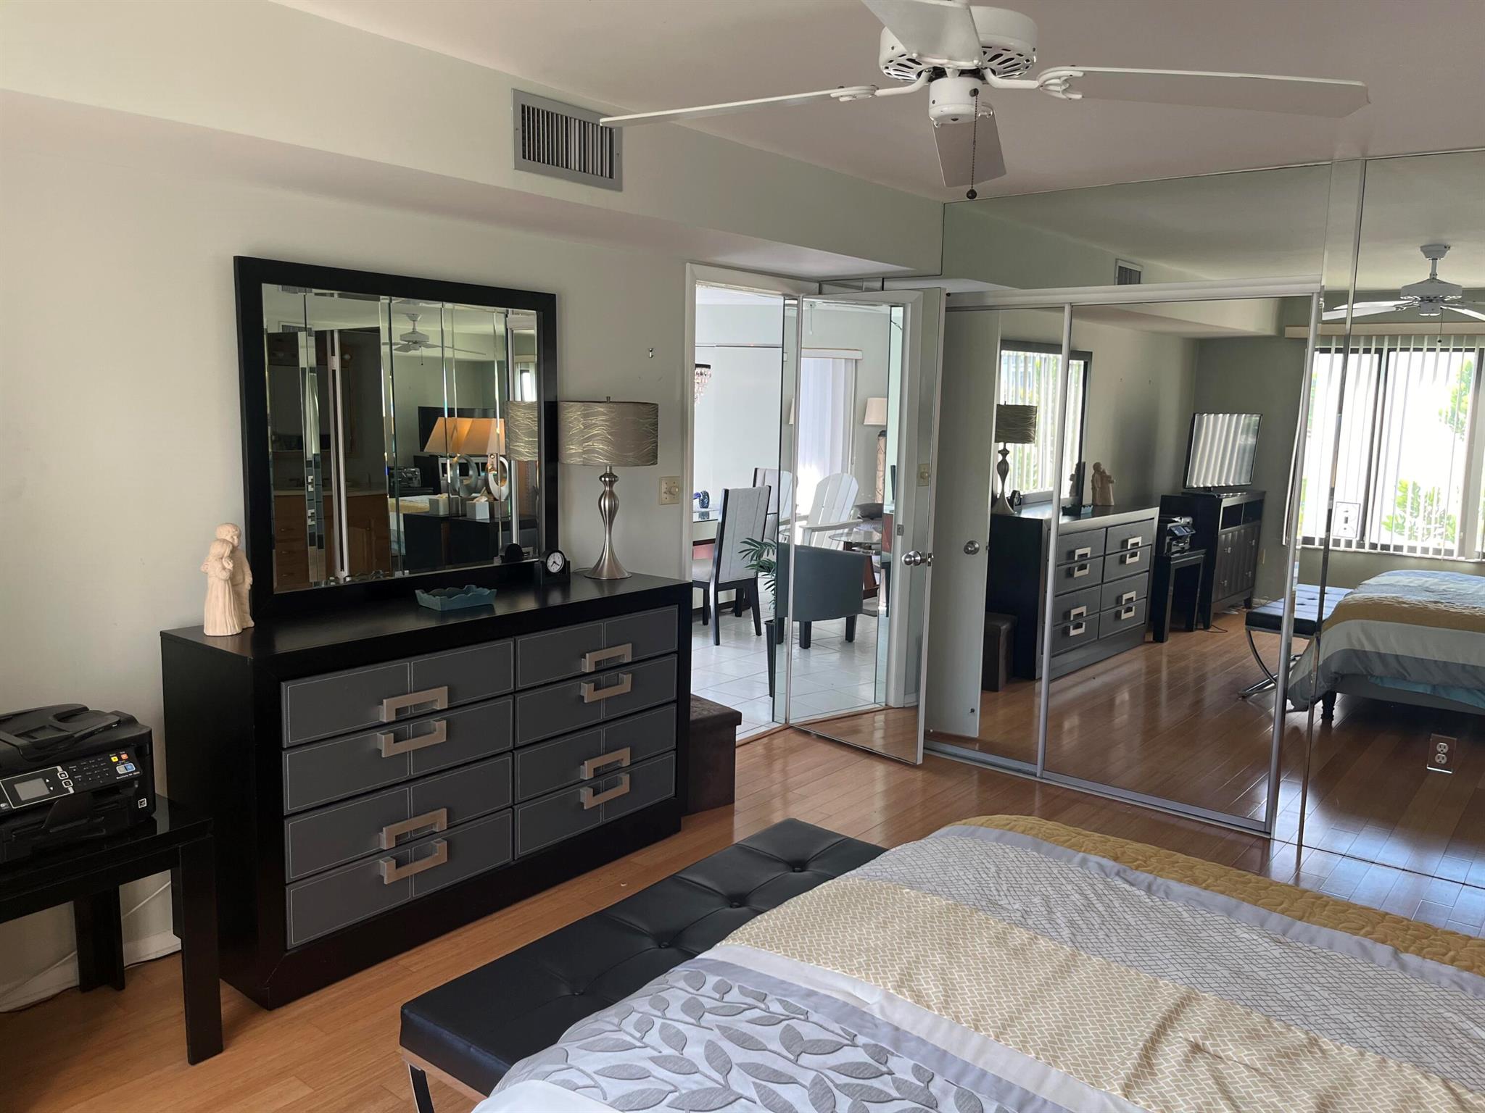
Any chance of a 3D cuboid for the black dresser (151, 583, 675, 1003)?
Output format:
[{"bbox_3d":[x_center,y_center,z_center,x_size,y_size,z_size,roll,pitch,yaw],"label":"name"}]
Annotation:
[{"bbox_3d":[-0.892,0.612,3.605,0.503,0.933,1.633,7,10,39],"label":"black dresser"}]

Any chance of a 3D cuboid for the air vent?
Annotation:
[{"bbox_3d":[-0.479,-1.168,3.152,0.030,0.205,0.406,7,10,39],"label":"air vent"}]

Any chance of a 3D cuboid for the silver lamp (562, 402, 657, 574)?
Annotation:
[{"bbox_3d":[-0.487,-0.246,4.070,0.366,0.650,0.366,1,8,0],"label":"silver lamp"}]

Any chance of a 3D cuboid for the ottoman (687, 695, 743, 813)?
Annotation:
[{"bbox_3d":[-0.263,0.788,4.436,0.375,0.375,0.375,-5,10,-36],"label":"ottoman"}]

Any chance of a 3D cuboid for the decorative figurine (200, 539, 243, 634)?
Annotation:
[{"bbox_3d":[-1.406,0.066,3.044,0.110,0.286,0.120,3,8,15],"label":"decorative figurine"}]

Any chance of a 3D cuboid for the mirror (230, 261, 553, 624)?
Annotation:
[{"bbox_3d":[-1.048,-0.377,3.608,0.045,1.020,1.150,7,10,39],"label":"mirror"}]

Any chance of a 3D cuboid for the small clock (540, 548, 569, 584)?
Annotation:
[{"bbox_3d":[-0.672,0.037,3.956,0.050,0.116,0.115,8,11,42],"label":"small clock"}]

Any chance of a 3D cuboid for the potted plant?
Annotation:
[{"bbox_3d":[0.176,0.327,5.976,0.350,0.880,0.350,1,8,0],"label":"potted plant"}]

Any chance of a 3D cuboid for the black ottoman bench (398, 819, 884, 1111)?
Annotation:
[{"bbox_3d":[-0.091,1.025,2.472,0.430,0.450,1.260,7,10,39],"label":"black ottoman bench"}]

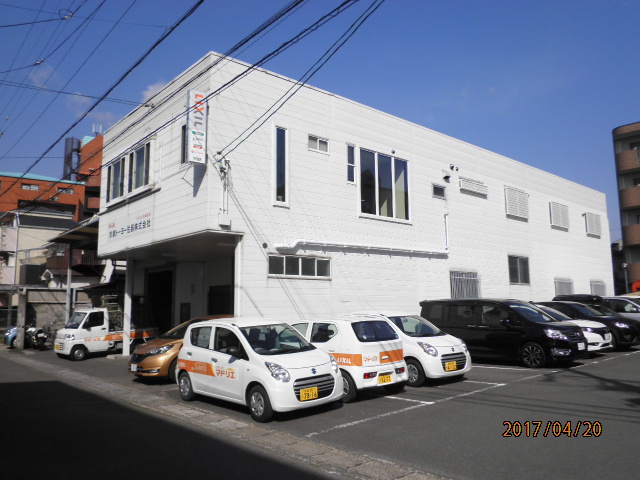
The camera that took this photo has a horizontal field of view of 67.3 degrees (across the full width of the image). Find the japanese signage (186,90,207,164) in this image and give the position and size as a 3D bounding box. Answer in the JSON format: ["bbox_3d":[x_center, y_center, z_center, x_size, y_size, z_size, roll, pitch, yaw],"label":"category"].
[{"bbox_3d":[-3.022,-2.741,11.818,0.475,1.737,0.160,6,-10,-41],"label":"japanese signage"}]

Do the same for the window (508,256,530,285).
[{"bbox_3d":[8.564,1.323,20.601,1.700,1.200,0.120,6,-10,-39],"label":"window"}]

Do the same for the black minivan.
[{"bbox_3d":[5.110,2.580,13.780,1.700,1.820,4.700,5,-10,-36],"label":"black minivan"}]

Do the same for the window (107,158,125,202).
[{"bbox_3d":[-6.793,-1.963,15.972,0.150,1.280,1.480,7,-11,-43],"label":"window"}]

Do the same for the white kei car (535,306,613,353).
[{"bbox_3d":[7.277,2.893,15.853,1.670,1.520,3.900,6,-10,-41],"label":"white kei car"}]

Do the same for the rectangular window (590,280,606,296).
[{"bbox_3d":[15.672,2.869,26.941,1.959,1.055,0.150,6,-10,-39],"label":"rectangular window"}]

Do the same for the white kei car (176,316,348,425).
[{"bbox_3d":[-1.115,2.170,8.550,1.475,1.520,3.395,7,-11,-41],"label":"white kei car"}]

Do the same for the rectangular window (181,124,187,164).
[{"bbox_3d":[-3.629,-2.600,12.902,0.100,1.115,0.562,6,-10,-41],"label":"rectangular window"}]

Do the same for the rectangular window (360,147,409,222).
[{"bbox_3d":[2.211,-1.769,16.153,2.489,2.243,0.120,6,-10,-41],"label":"rectangular window"}]

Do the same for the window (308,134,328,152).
[{"bbox_3d":[-0.025,-2.777,14.099,0.780,0.490,0.110,6,-10,-39],"label":"window"}]

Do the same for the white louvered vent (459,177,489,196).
[{"bbox_3d":[6.282,-2.139,19.633,1.907,0.413,0.120,6,-10,-40],"label":"white louvered vent"}]

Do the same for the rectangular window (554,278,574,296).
[{"bbox_3d":[12.380,2.514,24.246,1.959,1.055,0.150,6,-10,-39],"label":"rectangular window"}]

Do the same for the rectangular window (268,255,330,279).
[{"bbox_3d":[-0.519,0.814,13.800,2.250,0.693,0.120,6,-10,-39],"label":"rectangular window"}]

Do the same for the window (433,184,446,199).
[{"bbox_3d":[4.585,-1.851,18.453,0.824,0.542,0.100,6,-10,-39],"label":"window"}]

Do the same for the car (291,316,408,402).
[{"bbox_3d":[0.170,2.310,9.920,1.480,1.490,3.400,5,-10,-37],"label":"car"}]

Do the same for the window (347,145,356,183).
[{"bbox_3d":[0.993,-2.393,15.148,0.401,1.241,0.100,6,-10,-41],"label":"window"}]

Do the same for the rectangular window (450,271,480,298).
[{"bbox_3d":[5.748,1.814,18.816,1.939,1.145,0.150,6,-10,-39],"label":"rectangular window"}]

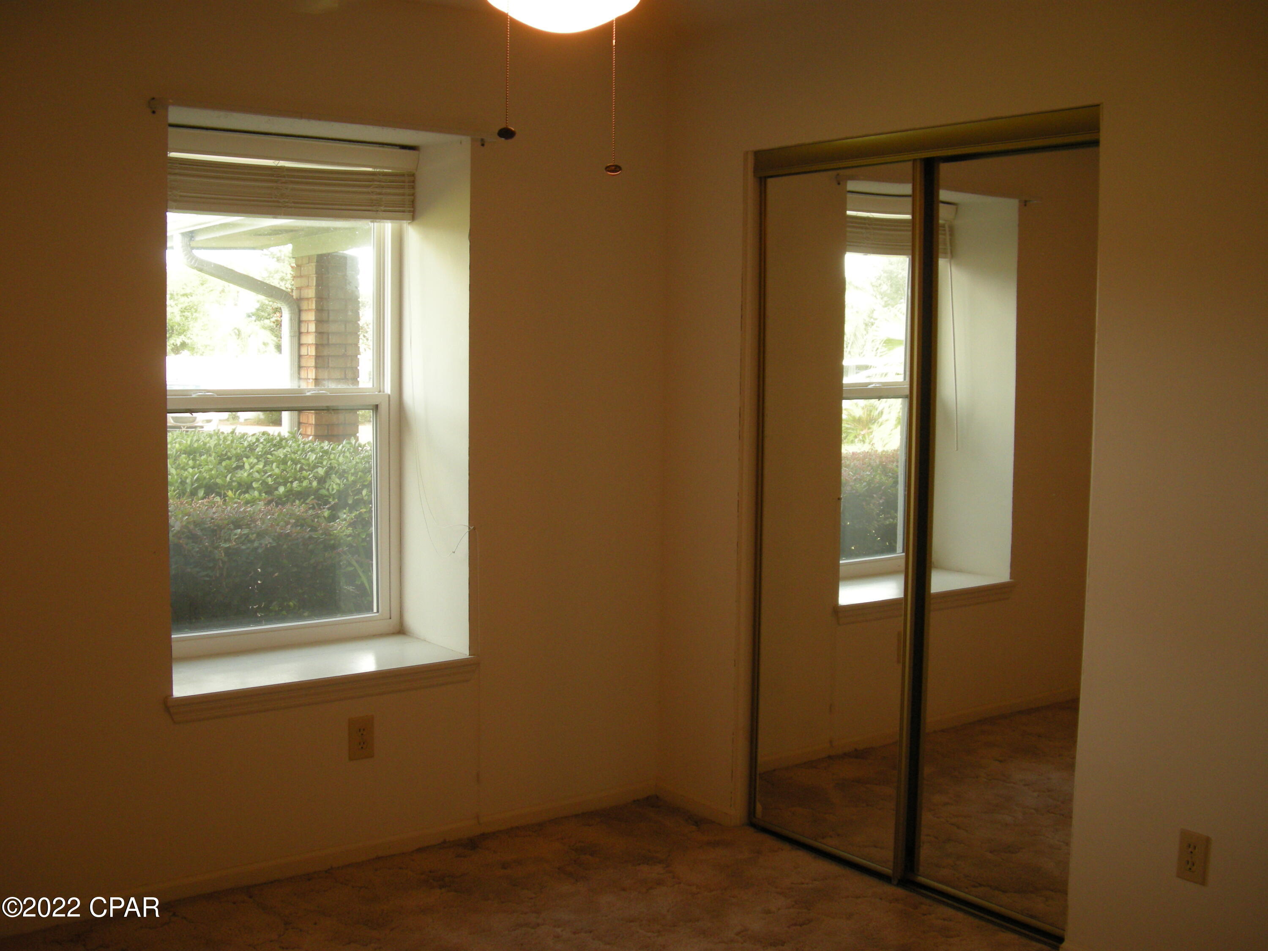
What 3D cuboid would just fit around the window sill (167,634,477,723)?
[{"bbox_3d":[-0.954,0.568,3.866,0.945,0.075,0.456,-3,7,-37],"label":"window sill"}]

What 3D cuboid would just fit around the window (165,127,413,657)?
[{"bbox_3d":[-1.093,-0.232,4.004,0.890,1.510,0.100,-3,7,-37],"label":"window"}]

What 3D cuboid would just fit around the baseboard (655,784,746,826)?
[{"bbox_3d":[0.201,1.034,4.287,0.014,0.052,0.430,-3,7,-37],"label":"baseboard"}]

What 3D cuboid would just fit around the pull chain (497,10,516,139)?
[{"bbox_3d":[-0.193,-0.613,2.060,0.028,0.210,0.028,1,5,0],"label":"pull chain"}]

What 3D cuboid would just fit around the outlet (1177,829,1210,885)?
[{"bbox_3d":[1.194,0.816,2.894,0.010,0.115,0.071,-3,7,-37],"label":"outlet"}]

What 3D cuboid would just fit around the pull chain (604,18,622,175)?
[{"bbox_3d":[-0.034,-0.638,2.270,0.028,0.275,0.028,1,5,0],"label":"pull chain"}]

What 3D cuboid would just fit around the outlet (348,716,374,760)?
[{"bbox_3d":[-0.758,0.733,3.780,0.077,0.122,0.009,-3,7,-37],"label":"outlet"}]

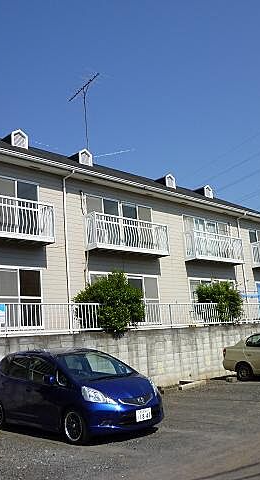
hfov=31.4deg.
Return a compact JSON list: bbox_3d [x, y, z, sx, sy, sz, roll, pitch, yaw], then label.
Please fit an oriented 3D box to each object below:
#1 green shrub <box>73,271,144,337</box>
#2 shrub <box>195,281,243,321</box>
[{"bbox_3d":[-0.643,1.984,14.091,2.285,2.063,2.057,8,-17,-44],"label":"green shrub"},{"bbox_3d":[3.505,2.496,18.332,1.998,1.742,1.798,8,-17,-44],"label":"shrub"}]

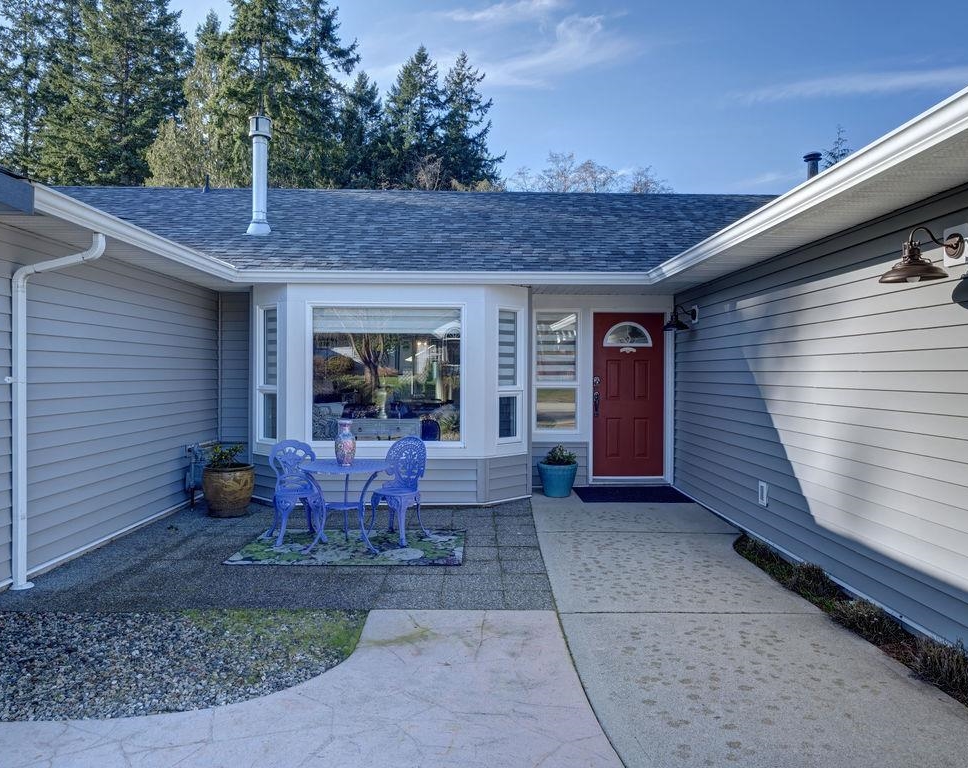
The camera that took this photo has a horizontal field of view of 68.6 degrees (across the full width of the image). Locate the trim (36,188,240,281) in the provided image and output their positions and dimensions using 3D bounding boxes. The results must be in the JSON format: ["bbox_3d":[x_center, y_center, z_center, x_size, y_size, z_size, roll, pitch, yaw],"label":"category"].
[{"bbox_3d":[-2.689,-1.117,5.840,0.130,0.140,3.430,0,1,-1],"label":"trim"}]

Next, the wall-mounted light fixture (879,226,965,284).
[{"bbox_3d":[2.258,-0.675,3.674,0.391,0.274,0.310,0,1,-2],"label":"wall-mounted light fixture"}]

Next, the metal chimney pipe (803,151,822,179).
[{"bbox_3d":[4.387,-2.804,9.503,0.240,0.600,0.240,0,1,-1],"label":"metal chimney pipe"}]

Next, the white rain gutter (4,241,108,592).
[{"bbox_3d":[-2.827,0.178,4.730,0.599,2.355,0.112,0,1,-2],"label":"white rain gutter"}]

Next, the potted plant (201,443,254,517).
[{"bbox_3d":[-2.578,0.947,7.156,0.487,0.711,0.487,0,1,-2],"label":"potted plant"}]

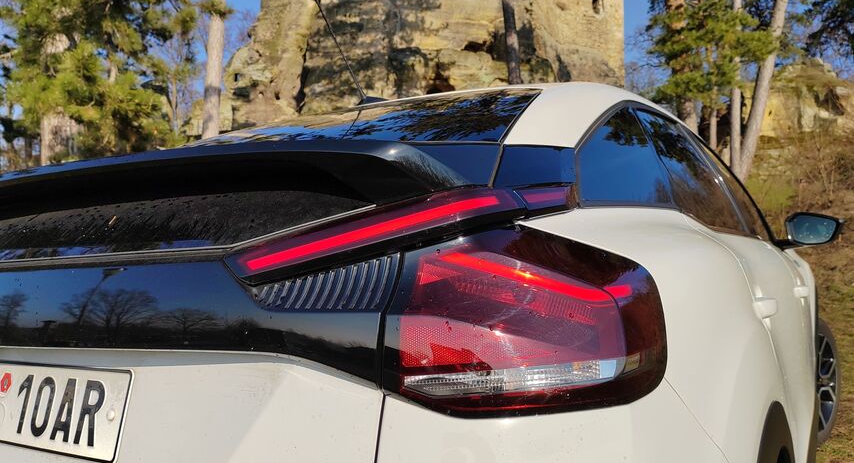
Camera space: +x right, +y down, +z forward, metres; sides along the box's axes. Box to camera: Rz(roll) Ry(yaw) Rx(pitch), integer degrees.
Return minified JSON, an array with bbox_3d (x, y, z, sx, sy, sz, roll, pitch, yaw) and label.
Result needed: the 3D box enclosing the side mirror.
[{"bbox_3d":[1.562,-0.011,2.693,0.210,0.135,0.130,-5,-4,32],"label":"side mirror"}]

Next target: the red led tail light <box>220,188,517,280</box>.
[{"bbox_3d":[-0.060,0.007,0.736,0.332,0.057,0.074,-10,-5,11],"label":"red led tail light"}]

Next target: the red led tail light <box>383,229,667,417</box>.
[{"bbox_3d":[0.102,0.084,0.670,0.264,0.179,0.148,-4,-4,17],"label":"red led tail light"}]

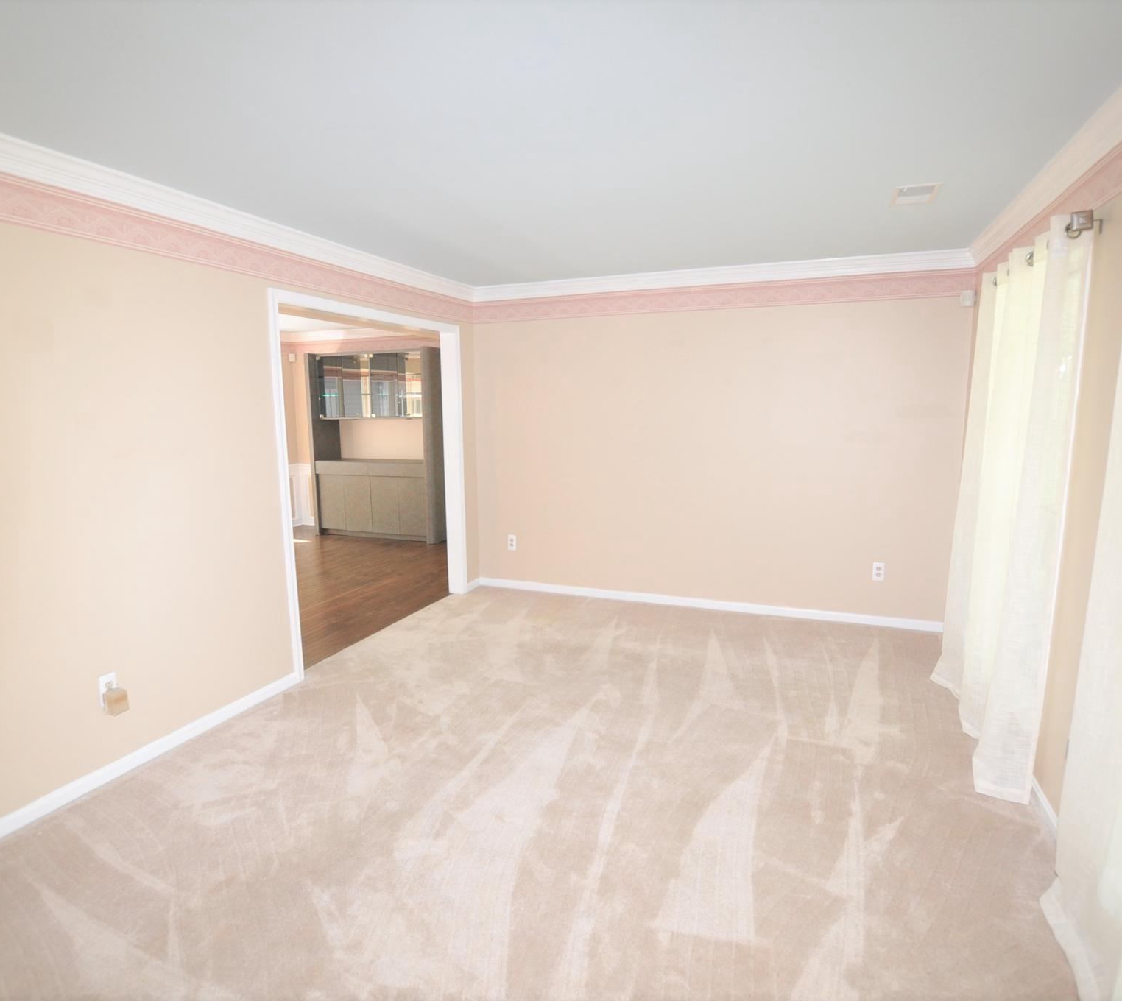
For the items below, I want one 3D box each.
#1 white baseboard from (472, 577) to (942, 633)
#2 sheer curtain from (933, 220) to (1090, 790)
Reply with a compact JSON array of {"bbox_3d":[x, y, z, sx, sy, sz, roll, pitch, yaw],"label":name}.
[{"bbox_3d":[0.911,0.763,4.730,3.460,0.073,0.018,3,9,22],"label":"white baseboard"},{"bbox_3d":[1.901,0.006,2.771,0.165,2.127,1.238,3,9,22],"label":"sheer curtain"}]

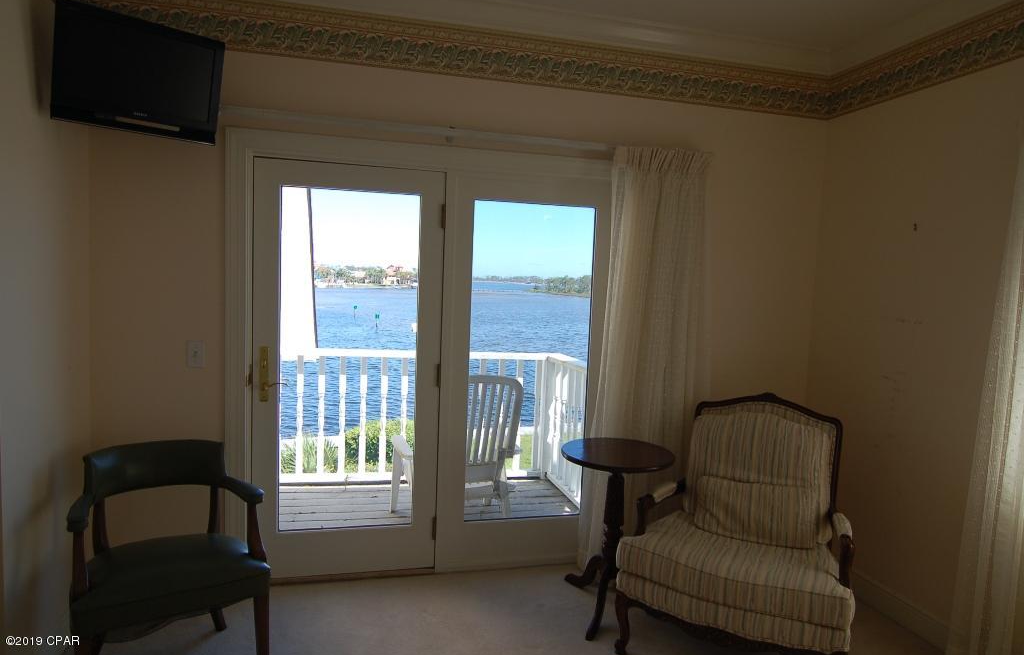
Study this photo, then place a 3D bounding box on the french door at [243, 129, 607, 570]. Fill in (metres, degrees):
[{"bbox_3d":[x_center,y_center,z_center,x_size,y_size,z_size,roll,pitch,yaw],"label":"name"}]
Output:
[{"bbox_3d":[-0.367,0.192,3.093,1.867,2.089,0.090,1,5,-14],"label":"french door"}]

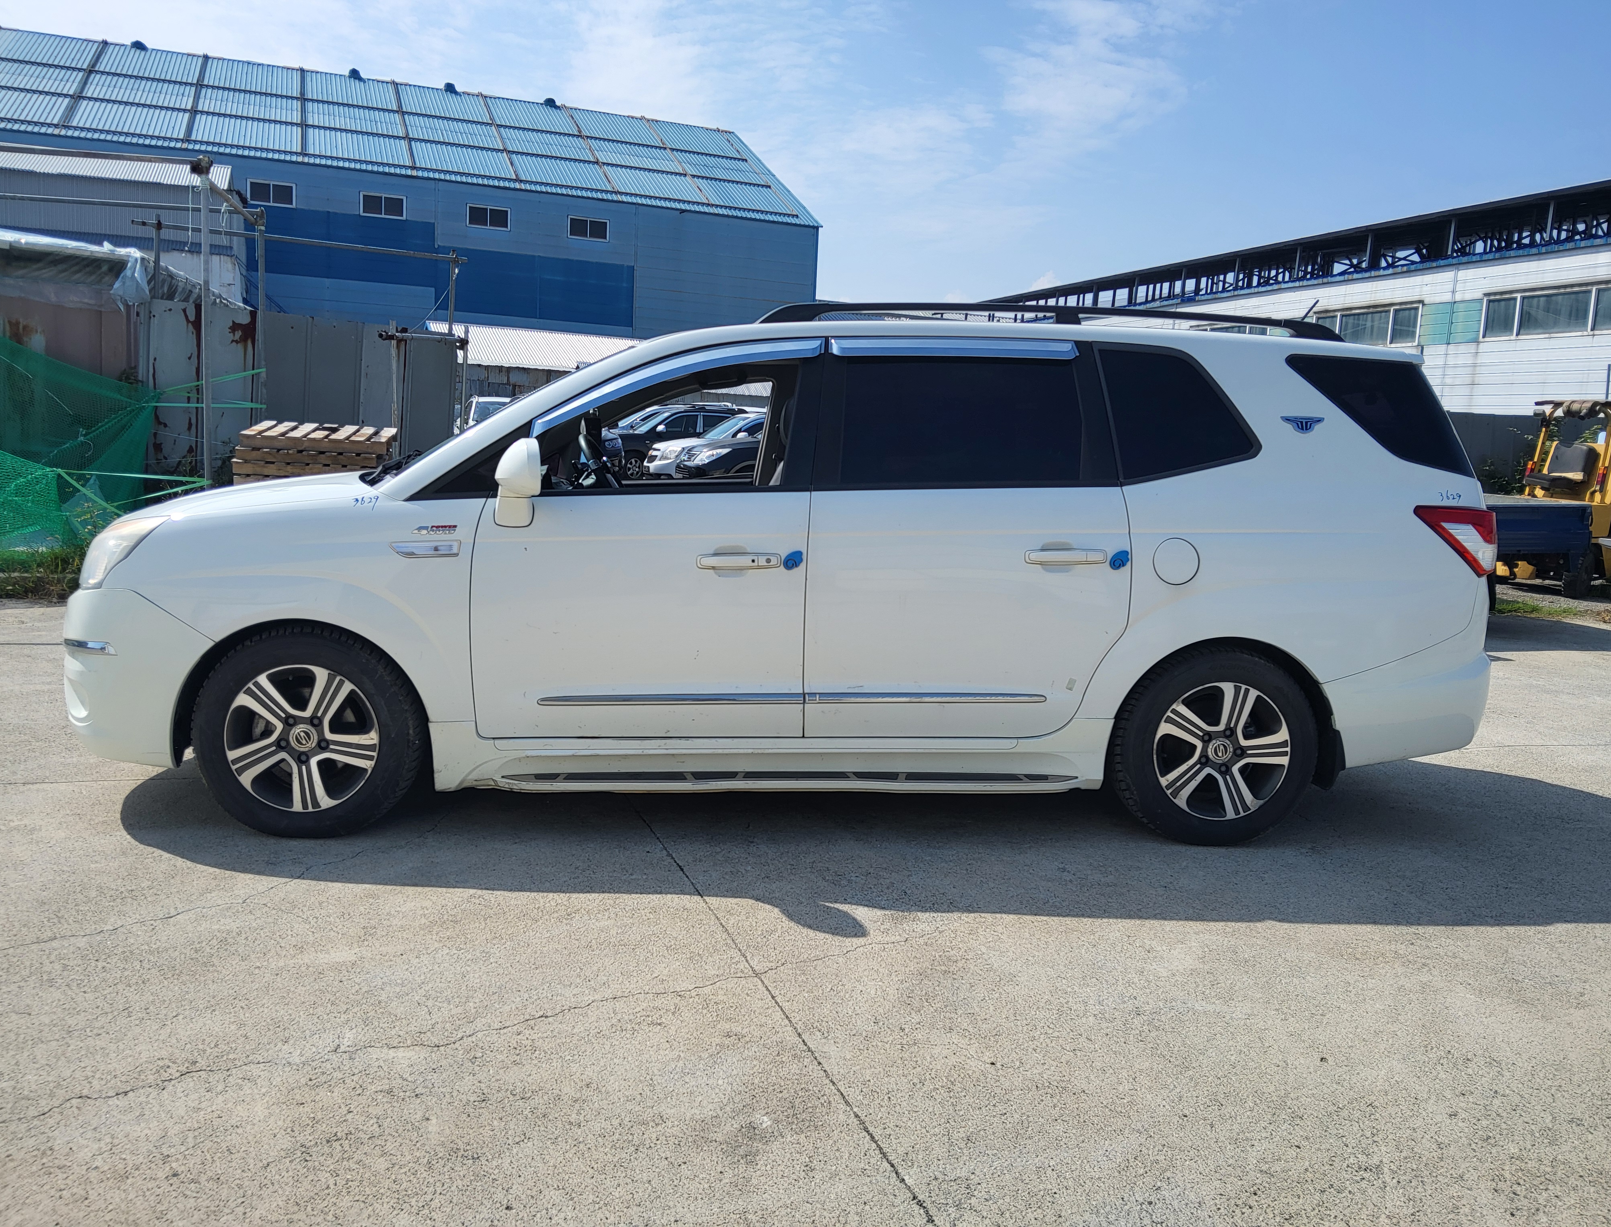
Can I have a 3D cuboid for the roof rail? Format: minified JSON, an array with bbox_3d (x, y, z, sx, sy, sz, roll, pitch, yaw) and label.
[{"bbox_3d":[0.861,-0.989,4.176,2.050,0.115,0.080,1,7,-5],"label":"roof rail"}]

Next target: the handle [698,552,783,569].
[{"bbox_3d":[-0.207,-0.163,3.859,0.266,0.055,0.050,1,8,-6],"label":"handle"}]

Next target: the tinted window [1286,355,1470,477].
[{"bbox_3d":[1.963,-0.669,4.180,0.690,0.414,0.070,0,-13,-15],"label":"tinted window"}]

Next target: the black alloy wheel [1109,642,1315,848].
[{"bbox_3d":[1.392,0.447,4.243,0.680,0.680,0.230,1,7,-5],"label":"black alloy wheel"}]

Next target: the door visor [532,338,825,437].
[{"bbox_3d":[-0.403,-0.721,3.906,0.930,0.370,0.060,1,-7,-6],"label":"door visor"}]

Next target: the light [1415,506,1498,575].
[{"bbox_3d":[2.252,-0.258,4.261,0.400,0.260,0.250,1,7,-5],"label":"light"}]

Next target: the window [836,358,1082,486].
[{"bbox_3d":[0.504,-0.623,3.987,0.810,0.445,0.040,1,-7,-6],"label":"window"}]

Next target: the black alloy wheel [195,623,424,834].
[{"bbox_3d":[-1.586,0.367,3.954,0.685,0.685,0.235,2,8,-4],"label":"black alloy wheel"}]

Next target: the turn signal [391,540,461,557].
[{"bbox_3d":[-1.173,-0.197,3.795,0.216,0.058,0.030,2,7,-1],"label":"turn signal"}]

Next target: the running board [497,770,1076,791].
[{"bbox_3d":[-0.048,0.552,4.040,1.880,0.047,0.155,1,8,-5],"label":"running board"}]

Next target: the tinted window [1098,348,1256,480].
[{"bbox_3d":[1.239,-0.648,4.042,0.523,0.464,0.050,1,-13,-8],"label":"tinted window"}]

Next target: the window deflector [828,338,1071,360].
[{"bbox_3d":[0.482,-0.864,4.004,0.810,0.078,0.040,0,-7,-5],"label":"window deflector"}]

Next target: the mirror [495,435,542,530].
[{"bbox_3d":[-0.864,-0.392,3.703,0.140,0.275,0.240,1,7,-5],"label":"mirror"}]

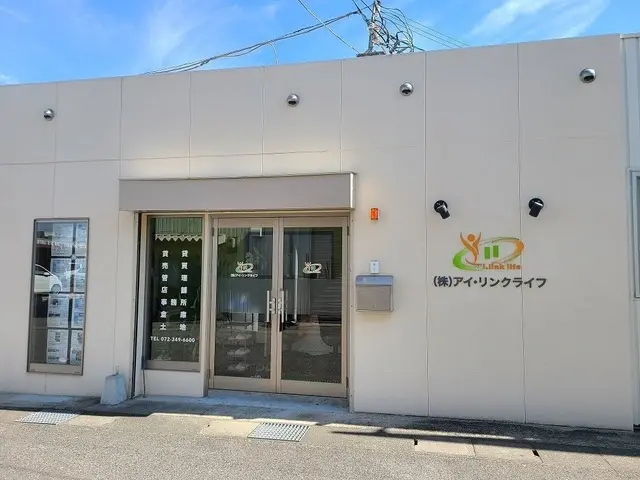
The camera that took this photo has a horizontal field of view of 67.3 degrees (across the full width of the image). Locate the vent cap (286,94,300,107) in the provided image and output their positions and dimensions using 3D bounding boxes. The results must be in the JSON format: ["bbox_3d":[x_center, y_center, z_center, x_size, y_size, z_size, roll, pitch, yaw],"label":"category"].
[{"bbox_3d":[-0.300,-1.584,5.457,0.142,0.138,0.085,0,-4,12],"label":"vent cap"}]

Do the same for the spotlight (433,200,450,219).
[{"bbox_3d":[1.271,-0.314,4.998,0.150,0.180,0.170,0,-4,12],"label":"spotlight"}]

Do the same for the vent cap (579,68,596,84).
[{"bbox_3d":[2.704,-1.656,4.850,0.142,0.138,0.085,0,-4,12],"label":"vent cap"}]

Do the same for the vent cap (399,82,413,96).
[{"bbox_3d":[0.941,-1.630,5.207,0.142,0.138,0.085,0,-4,12],"label":"vent cap"}]

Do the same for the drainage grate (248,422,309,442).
[{"bbox_3d":[-0.393,1.900,4.703,0.500,0.040,0.450,0,-4,12],"label":"drainage grate"}]

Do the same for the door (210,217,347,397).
[{"bbox_3d":[-0.505,0.756,5.687,1.661,2.075,0.080,0,-4,12],"label":"door"}]

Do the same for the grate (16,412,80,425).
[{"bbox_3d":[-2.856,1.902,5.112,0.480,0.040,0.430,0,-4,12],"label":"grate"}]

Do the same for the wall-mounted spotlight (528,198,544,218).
[{"bbox_3d":[2.171,-0.321,4.815,0.150,0.180,0.170,0,-4,12],"label":"wall-mounted spotlight"}]

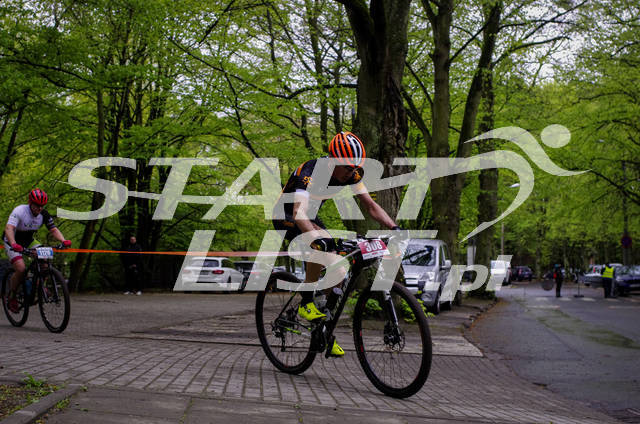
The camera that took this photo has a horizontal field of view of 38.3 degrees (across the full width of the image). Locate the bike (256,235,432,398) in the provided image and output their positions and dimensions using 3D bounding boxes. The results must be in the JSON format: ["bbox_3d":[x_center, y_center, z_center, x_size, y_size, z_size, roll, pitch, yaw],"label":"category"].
[{"bbox_3d":[0.092,0.639,6.083,0.720,1.030,1.830,-6,3,-38],"label":"bike"}]

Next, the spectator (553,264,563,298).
[{"bbox_3d":[12.022,3.503,46.700,0.430,1.690,0.500,0,-4,1],"label":"spectator"}]

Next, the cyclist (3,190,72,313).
[{"bbox_3d":[-3.390,0.460,10.970,0.720,1.480,0.860,1,-2,-40],"label":"cyclist"}]

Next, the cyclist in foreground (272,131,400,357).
[{"bbox_3d":[0.060,0.232,6.130,0.720,1.500,0.860,-2,0,-38],"label":"cyclist in foreground"}]

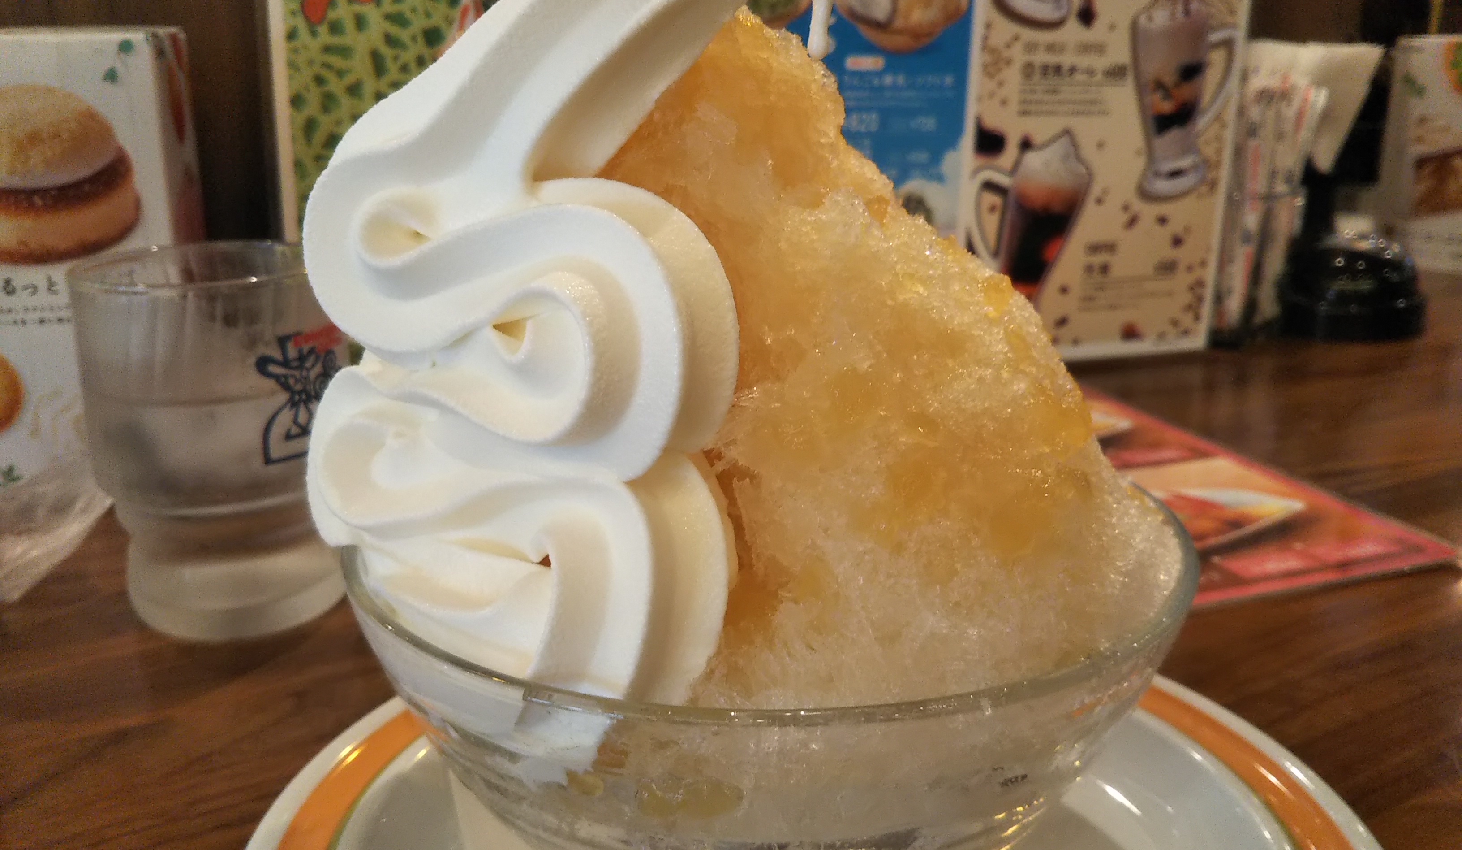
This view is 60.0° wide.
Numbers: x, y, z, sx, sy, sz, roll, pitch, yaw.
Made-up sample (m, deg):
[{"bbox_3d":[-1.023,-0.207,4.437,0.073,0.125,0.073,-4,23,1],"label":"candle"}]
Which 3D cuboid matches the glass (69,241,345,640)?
[{"bbox_3d":[-0.139,0.002,0.354,0.073,0.095,0.073,0,16,0],"label":"glass"}]

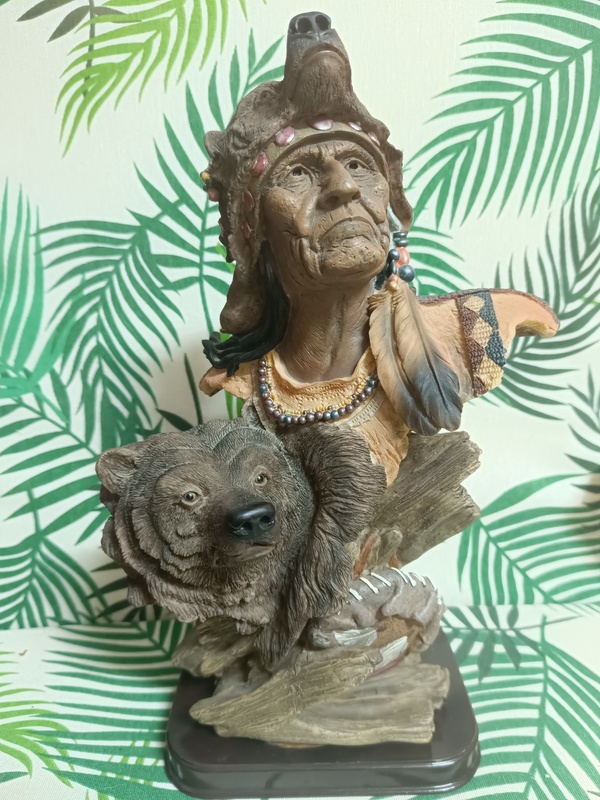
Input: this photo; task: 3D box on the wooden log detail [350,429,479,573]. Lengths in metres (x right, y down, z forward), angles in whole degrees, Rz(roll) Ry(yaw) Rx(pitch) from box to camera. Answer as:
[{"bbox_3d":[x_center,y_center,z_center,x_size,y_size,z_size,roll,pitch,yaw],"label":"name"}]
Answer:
[{"bbox_3d":[0.069,0.053,0.320,0.084,0.061,0.045,-36,17,13],"label":"wooden log detail"}]

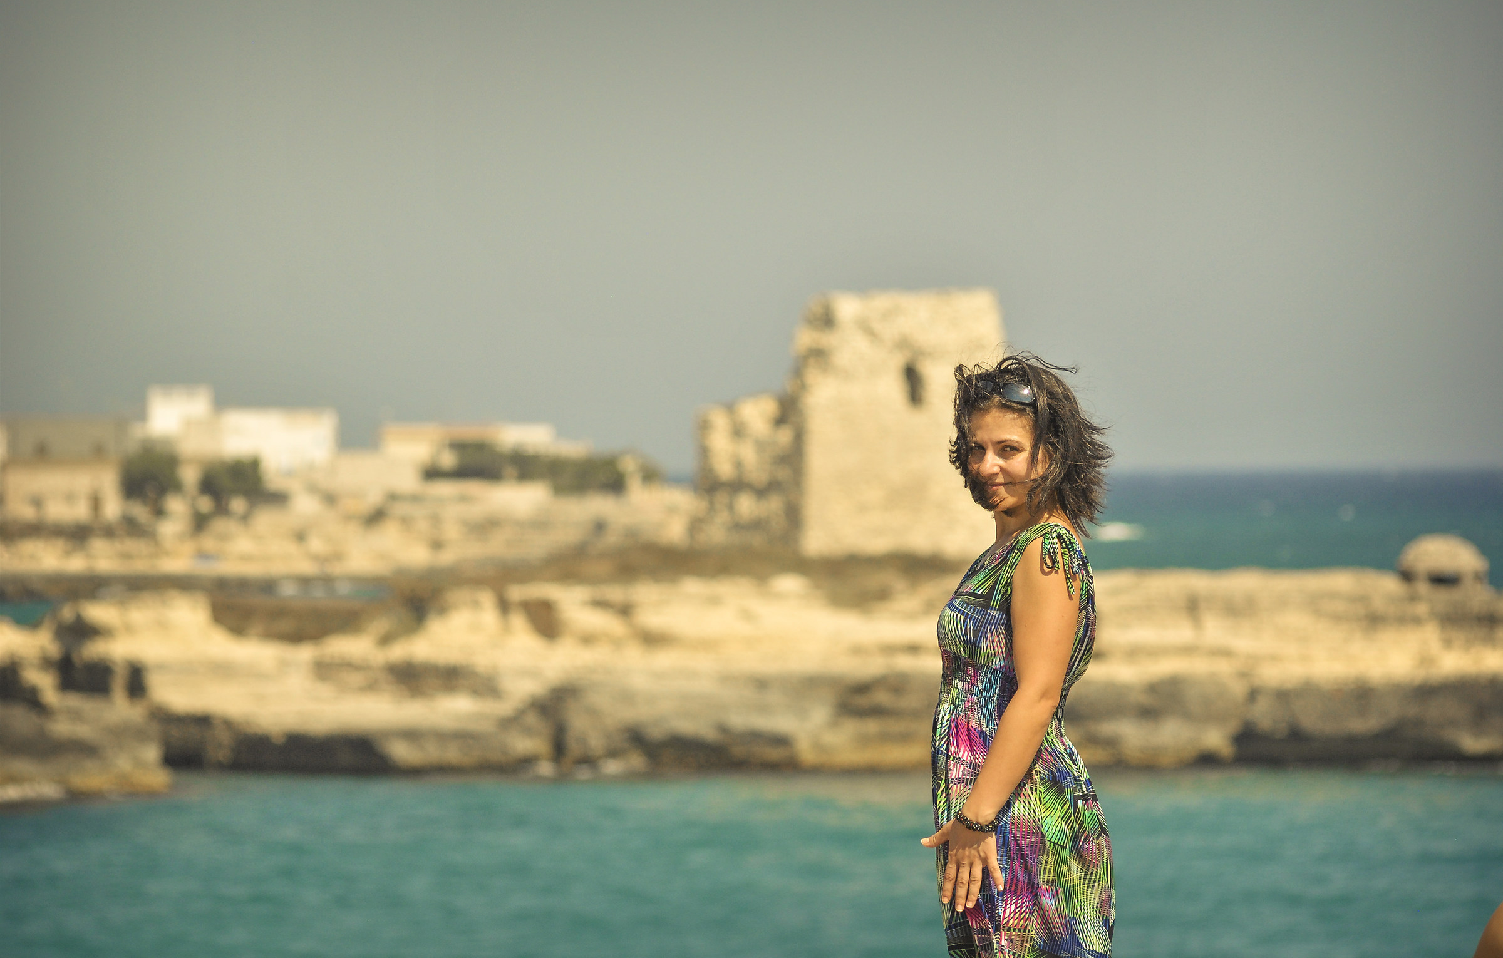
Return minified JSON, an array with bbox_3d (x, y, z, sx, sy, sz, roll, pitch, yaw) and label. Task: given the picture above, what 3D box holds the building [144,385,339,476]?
[{"bbox_3d":[-33.840,-3.075,560.000,12.557,6.250,10.000,0,0,-6],"label":"building"}]

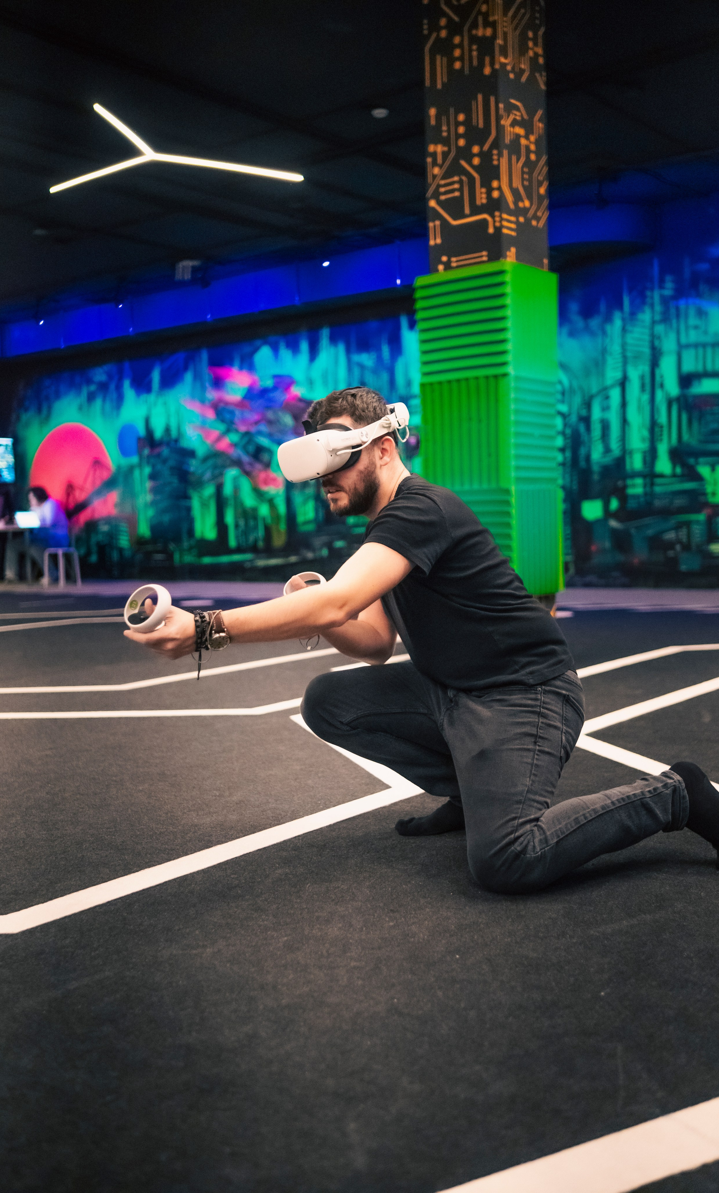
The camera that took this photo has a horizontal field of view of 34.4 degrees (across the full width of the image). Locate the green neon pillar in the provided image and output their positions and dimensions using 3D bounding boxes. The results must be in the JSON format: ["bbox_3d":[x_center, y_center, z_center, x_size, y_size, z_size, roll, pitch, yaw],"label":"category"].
[{"bbox_3d":[0.661,-0.799,5.771,0.517,1.560,0.478,1,4,38],"label":"green neon pillar"}]

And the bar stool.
[{"bbox_3d":[-3.800,-0.362,14.800,0.380,0.500,0.380,2,5,44],"label":"bar stool"}]

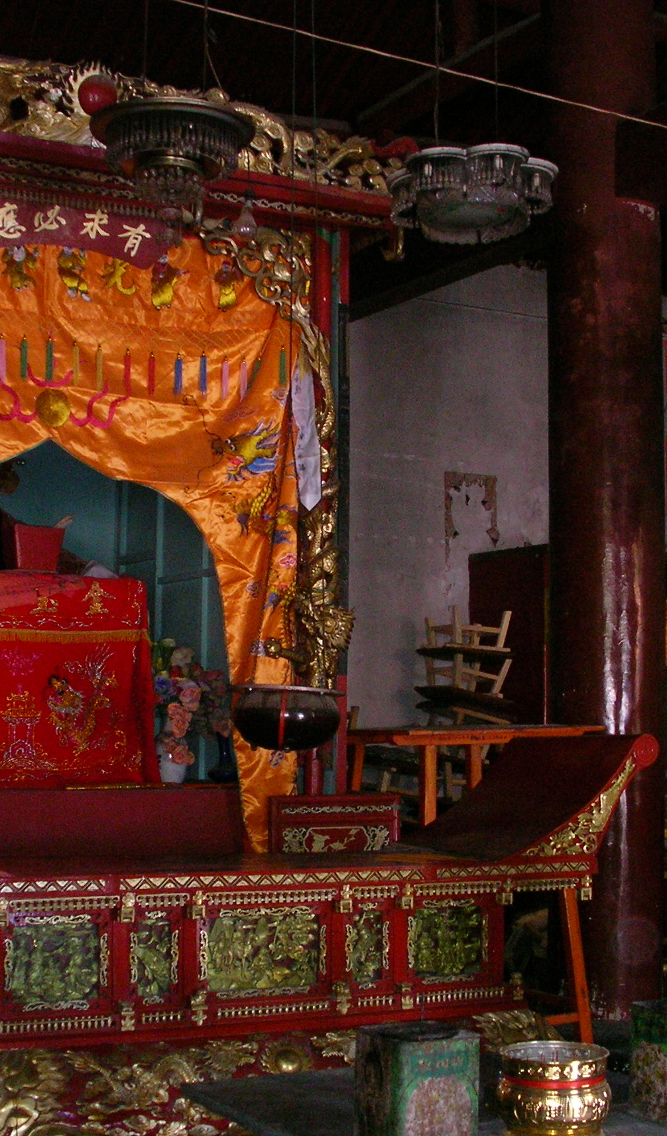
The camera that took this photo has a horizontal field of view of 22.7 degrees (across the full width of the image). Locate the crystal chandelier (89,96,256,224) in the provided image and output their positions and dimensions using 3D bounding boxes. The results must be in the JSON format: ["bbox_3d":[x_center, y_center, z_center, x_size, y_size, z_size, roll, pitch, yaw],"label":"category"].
[{"bbox_3d":[-0.516,-1.270,5.349,0.530,0.360,0.530,0,-6,0],"label":"crystal chandelier"}]

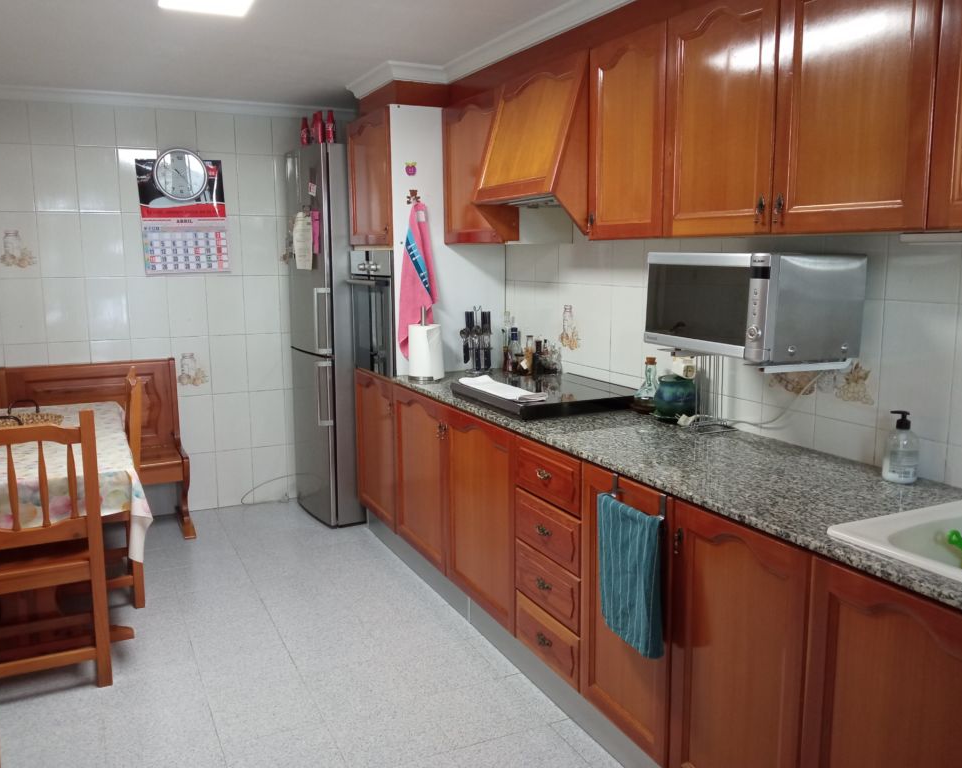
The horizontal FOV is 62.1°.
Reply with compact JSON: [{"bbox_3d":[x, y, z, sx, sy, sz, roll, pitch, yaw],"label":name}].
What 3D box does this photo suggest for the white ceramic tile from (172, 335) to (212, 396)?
[{"bbox_3d":[-1.617,-0.097,4.475,0.198,0.332,0.010,-5,10,-26],"label":"white ceramic tile"}]

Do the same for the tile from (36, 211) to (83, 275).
[{"bbox_3d":[-2.159,-0.714,4.112,0.198,0.332,0.010,-5,10,-26],"label":"tile"}]

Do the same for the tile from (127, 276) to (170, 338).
[{"bbox_3d":[-1.798,-0.412,4.334,0.200,0.334,0.010,-5,10,-26],"label":"tile"}]

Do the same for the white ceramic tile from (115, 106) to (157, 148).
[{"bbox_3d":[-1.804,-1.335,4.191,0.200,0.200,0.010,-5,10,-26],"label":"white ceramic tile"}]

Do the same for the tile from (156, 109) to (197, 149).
[{"bbox_3d":[-1.622,-1.355,4.272,0.200,0.212,0.010,-5,10,-26],"label":"tile"}]

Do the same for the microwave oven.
[{"bbox_3d":[0.744,-0.227,2.245,0.345,0.268,0.485,-4,10,-24],"label":"microwave oven"}]

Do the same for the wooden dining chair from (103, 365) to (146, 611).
[{"bbox_3d":[-1.640,0.442,3.357,0.435,0.967,0.405,-5,10,-26],"label":"wooden dining chair"}]

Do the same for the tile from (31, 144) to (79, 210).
[{"bbox_3d":[-2.160,-1.041,4.051,0.200,0.334,0.010,-5,10,-26],"label":"tile"}]

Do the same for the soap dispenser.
[{"bbox_3d":[1.058,0.153,2.002,0.085,0.176,0.085,3,10,19],"label":"soap dispenser"}]

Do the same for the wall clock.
[{"bbox_3d":[-1.611,-1.121,4.281,0.272,0.272,0.046,-5,10,-26],"label":"wall clock"}]

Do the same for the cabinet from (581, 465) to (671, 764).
[{"bbox_3d":[0.650,0.589,2.350,0.591,0.731,0.402,-5,10,-26],"label":"cabinet"}]

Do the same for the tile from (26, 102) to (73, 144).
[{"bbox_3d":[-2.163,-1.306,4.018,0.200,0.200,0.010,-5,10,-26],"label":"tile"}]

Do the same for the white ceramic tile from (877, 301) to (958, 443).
[{"bbox_3d":[1.098,-0.036,2.014,0.010,0.333,0.200,-5,10,-26],"label":"white ceramic tile"}]

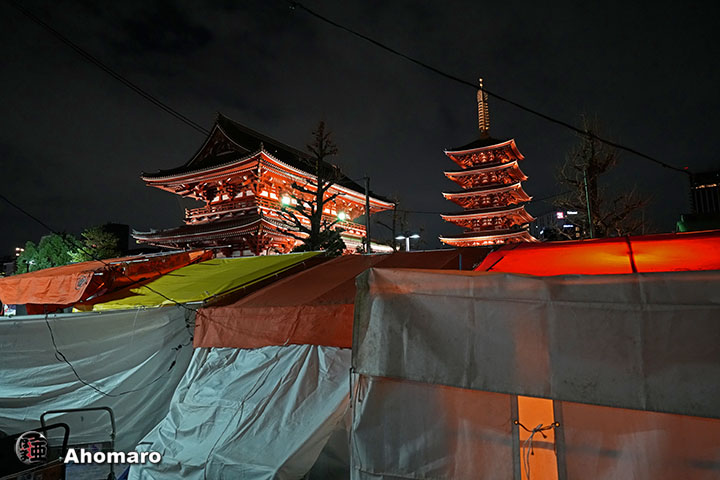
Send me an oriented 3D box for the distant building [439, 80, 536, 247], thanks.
[{"bbox_3d":[30.417,-13.215,104.612,18.600,53.300,18.600,-5,-8,28],"label":"distant building"}]

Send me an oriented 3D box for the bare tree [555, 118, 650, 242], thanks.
[{"bbox_3d":[18.990,-2.140,33.930,6.530,14.900,6.530,-5,-8,29],"label":"bare tree"}]

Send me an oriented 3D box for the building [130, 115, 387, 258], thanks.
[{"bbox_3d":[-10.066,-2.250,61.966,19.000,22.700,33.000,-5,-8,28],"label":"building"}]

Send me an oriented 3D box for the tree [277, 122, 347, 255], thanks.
[{"bbox_3d":[-3.512,-1.671,32.749,5.050,14.400,5.050,0,-7,-6],"label":"tree"}]

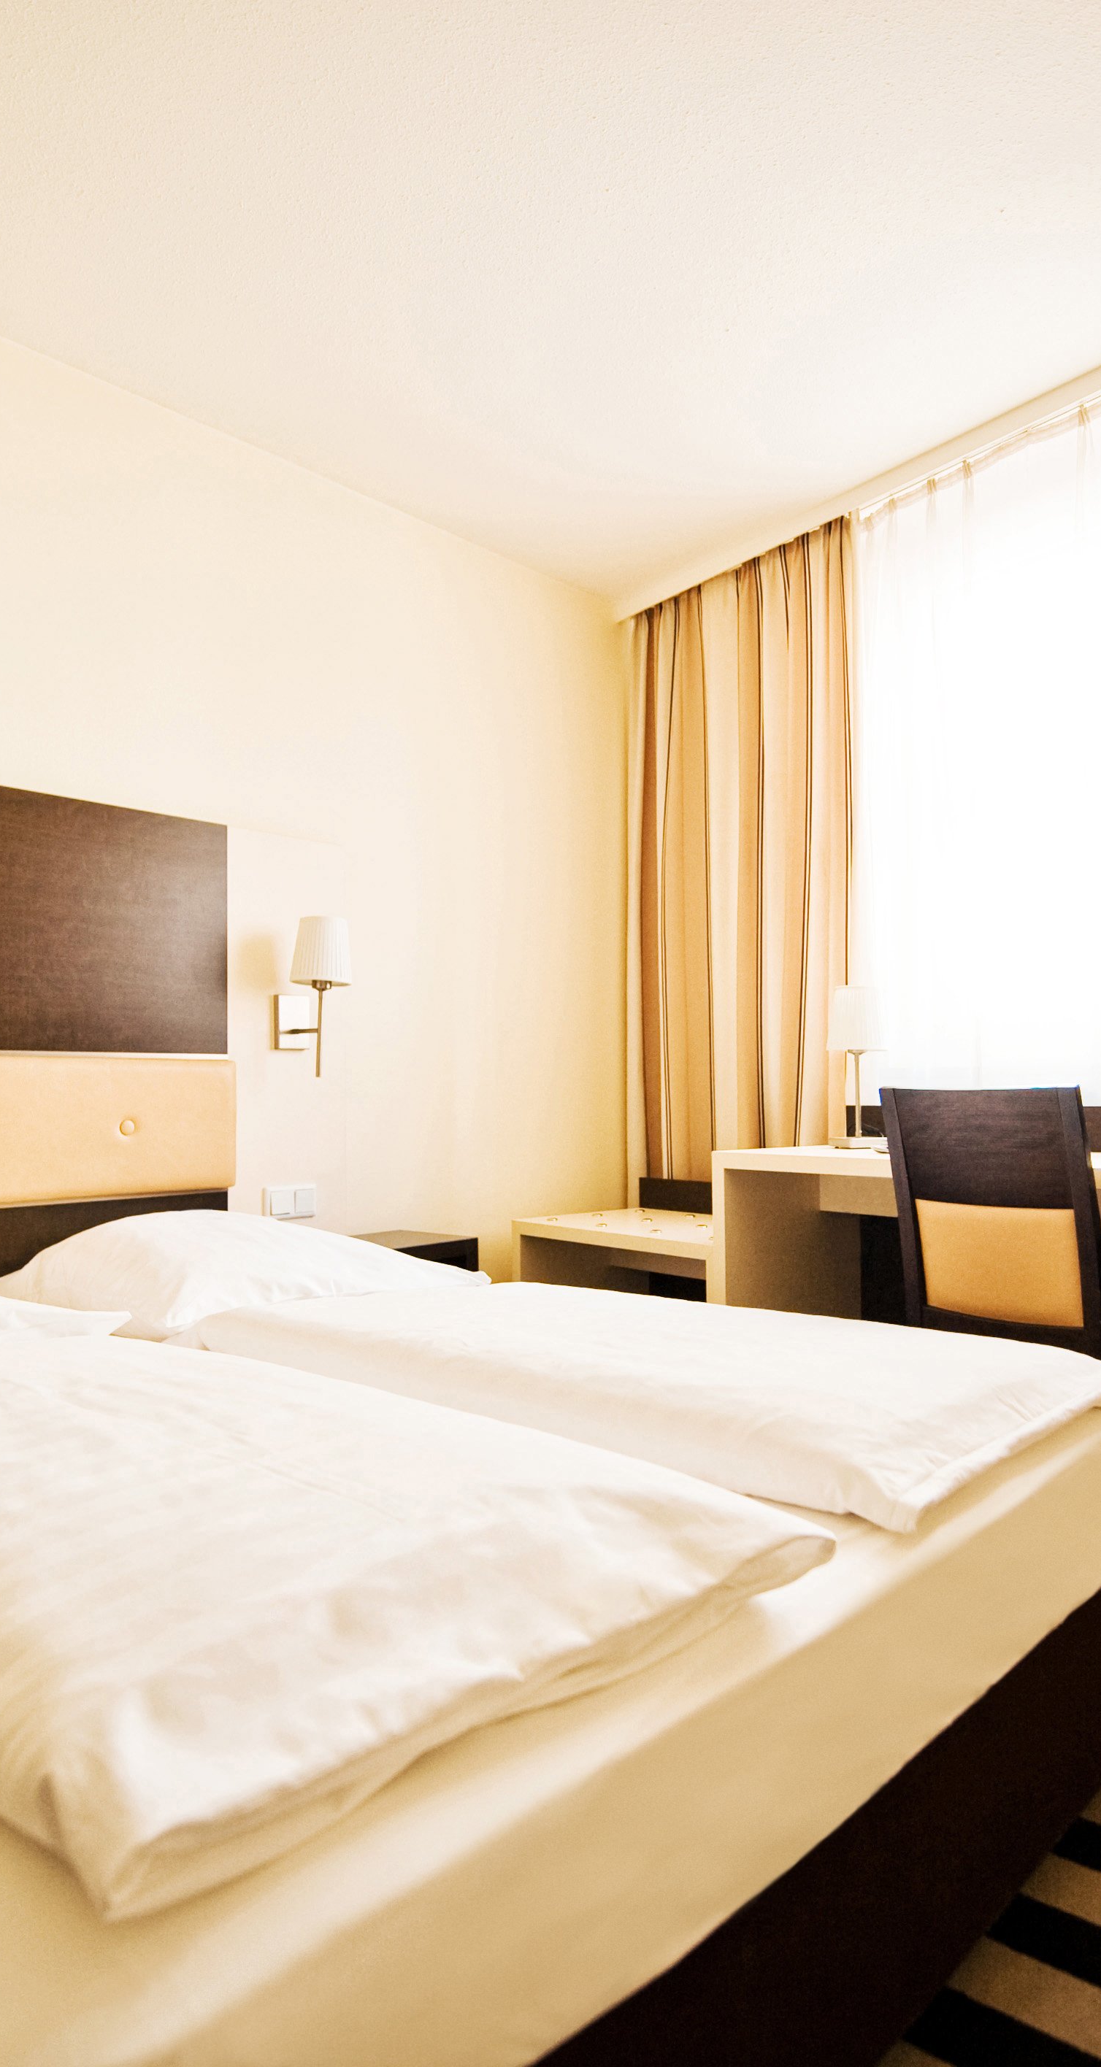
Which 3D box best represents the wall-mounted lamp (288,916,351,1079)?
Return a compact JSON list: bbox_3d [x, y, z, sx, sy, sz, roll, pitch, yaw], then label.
[{"bbox_3d":[-0.587,-0.090,3.019,0.200,0.405,0.150,-2,-3,43],"label":"wall-mounted lamp"}]

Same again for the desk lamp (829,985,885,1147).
[{"bbox_3d":[0.773,0.084,3.040,0.150,0.400,0.150,2,-3,-40],"label":"desk lamp"}]

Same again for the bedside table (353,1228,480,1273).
[{"bbox_3d":[-0.440,0.779,3.067,0.300,0.490,0.400,-2,-3,43],"label":"bedside table"}]

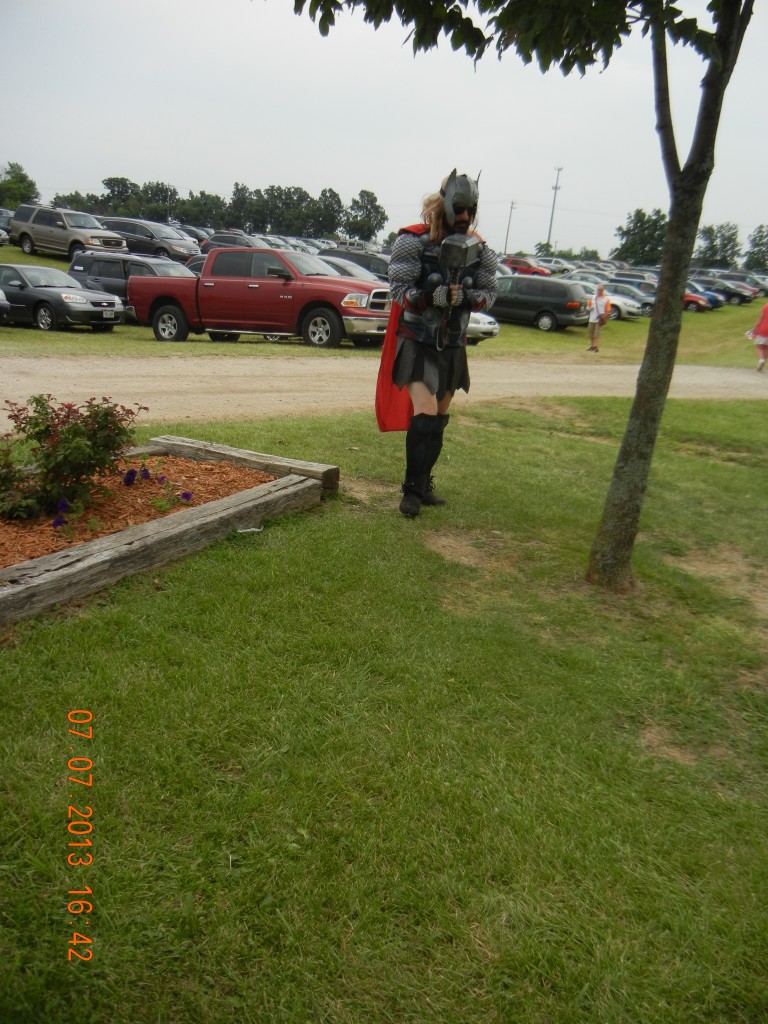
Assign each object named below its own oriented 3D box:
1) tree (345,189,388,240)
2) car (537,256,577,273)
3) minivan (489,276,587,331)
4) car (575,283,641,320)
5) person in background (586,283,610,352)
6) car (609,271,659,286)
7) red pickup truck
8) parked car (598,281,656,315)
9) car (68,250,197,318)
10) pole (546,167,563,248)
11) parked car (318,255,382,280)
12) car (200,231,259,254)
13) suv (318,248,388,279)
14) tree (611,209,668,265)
[{"bbox_3d":[-3.254,-54.659,165.000,7.800,10.800,8.200,4,17,-1],"label":"tree"},{"bbox_3d":[19.600,-27.900,101.000,4.600,1.730,1.820,13,19,25],"label":"car"},{"bbox_3d":[4.680,-7.350,31.200,4.900,1.720,1.870,12,18,23],"label":"minivan"},{"bbox_3d":[8.500,-8.950,37.300,4.750,1.470,1.840,12,18,22],"label":"car"},{"bbox_3d":[5.520,-5.030,22.900,0.620,1.740,0.420,13,18,23],"label":"person in background"},{"bbox_3d":[17.476,-15.279,60.000,4.650,1.680,1.820,13,19,25],"label":"car"},{"bbox_3d":[-2.380,-4.260,17.850,5.800,1.910,2.020,8,14,26],"label":"red pickup truck"},{"bbox_3d":[11.750,-10.550,43.900,4.750,1.460,1.800,13,19,24],"label":"parked car"},{"bbox_3d":[-5.980,-5.800,23.200,4.750,1.770,1.870,13,19,25],"label":"car"},{"bbox_3d":[44.045,-78.890,230.000,2.200,22.000,2.200,5,17,0],"label":"pole"},{"bbox_3d":[-1.500,-6.050,23.900,4.700,1.460,1.800,12,18,21],"label":"parked car"},{"bbox_3d":[-6.650,-12.750,43.400,4.570,1.670,1.830,13,19,26],"label":"car"},{"bbox_3d":[0.020,-7.570,29.000,4.700,1.720,1.870,13,19,24],"label":"suv"},{"bbox_3d":[36.188,-38.875,125.000,7.400,7.400,7.000,5,17,0],"label":"tree"}]

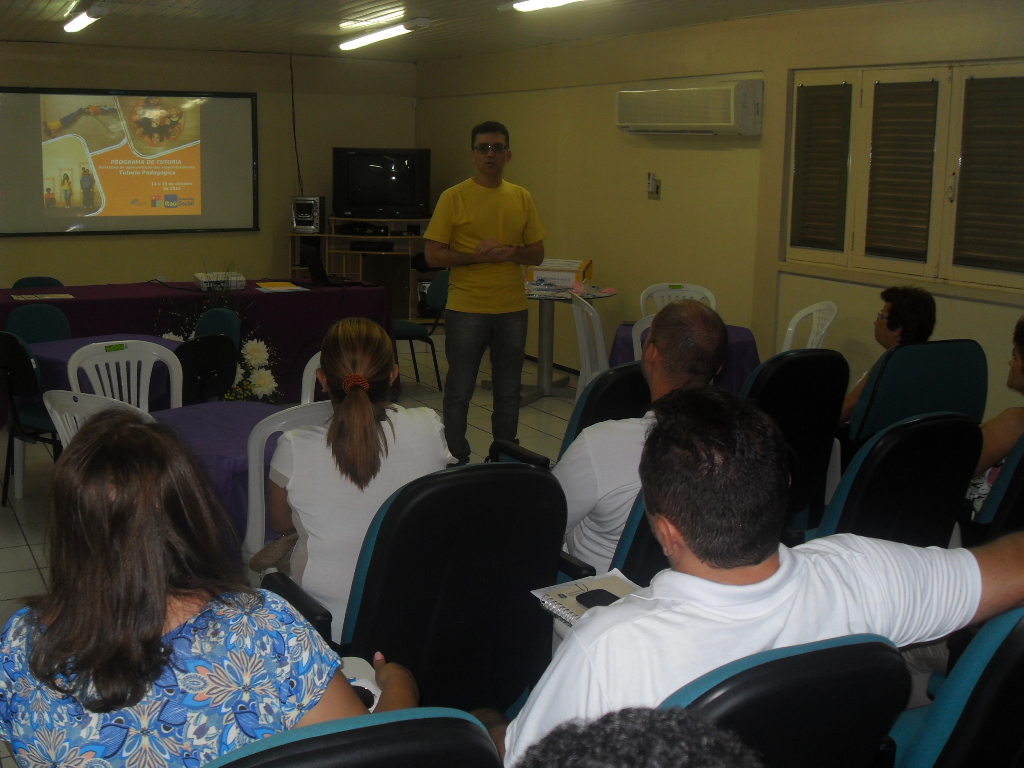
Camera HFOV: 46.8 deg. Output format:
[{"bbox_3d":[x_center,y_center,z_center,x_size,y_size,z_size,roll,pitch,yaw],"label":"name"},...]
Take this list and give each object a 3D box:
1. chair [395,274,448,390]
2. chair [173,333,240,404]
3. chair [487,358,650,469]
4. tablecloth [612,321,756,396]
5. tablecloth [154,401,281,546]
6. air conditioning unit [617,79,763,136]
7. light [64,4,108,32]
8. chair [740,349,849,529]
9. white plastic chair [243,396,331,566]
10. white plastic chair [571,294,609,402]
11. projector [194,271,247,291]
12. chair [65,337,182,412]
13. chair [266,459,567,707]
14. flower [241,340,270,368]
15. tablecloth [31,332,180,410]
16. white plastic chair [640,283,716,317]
[{"bbox_3d":[-0.743,-0.371,8.271,0.550,0.830,0.470,-5,13,-29],"label":"chair"},{"bbox_3d":[-1.494,0.148,5.469,0.520,0.810,0.440,11,16,43],"label":"chair"},{"bbox_3d":[0.280,0.359,4.008,0.640,1.000,0.650,-7,14,-33],"label":"chair"},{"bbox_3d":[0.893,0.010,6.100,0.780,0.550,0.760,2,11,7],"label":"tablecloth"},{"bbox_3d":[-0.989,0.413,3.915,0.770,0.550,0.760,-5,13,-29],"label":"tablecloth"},{"bbox_3d":[1.075,-1.696,7.317,0.210,0.302,1.169,-6,13,-30],"label":"air conditioning unit"},{"bbox_3d":[-2.567,-2.198,7.128,0.150,0.090,1.200,-5,13,-29],"label":"light"},{"bbox_3d":[0.829,0.312,4.416,0.600,1.000,0.620,-5,13,-29],"label":"chair"},{"bbox_3d":[-0.754,0.451,3.815,0.450,0.880,0.520,-9,15,-38],"label":"white plastic chair"},{"bbox_3d":[0.564,-0.032,6.267,0.520,0.880,0.450,-2,12,-14],"label":"white plastic chair"},{"bbox_3d":[-1.834,-0.641,7.413,0.270,0.085,0.240,-5,13,-25],"label":"projector"},{"bbox_3d":[-1.360,0.301,4.533,0.450,0.880,0.520,-9,15,-39],"label":"chair"},{"bbox_3d":[-0.217,0.608,2.749,0.640,1.000,0.650,-7,13,-32],"label":"chair"},{"bbox_3d":[-1.474,-0.175,6.800,0.155,0.155,0.110,-2,11,-12],"label":"flower"},{"bbox_3d":[-1.818,0.045,5.484,0.740,0.460,0.740,11,16,43],"label":"tablecloth"},{"bbox_3d":[0.912,-0.091,6.573,0.450,0.880,0.520,2,11,6],"label":"white plastic chair"}]

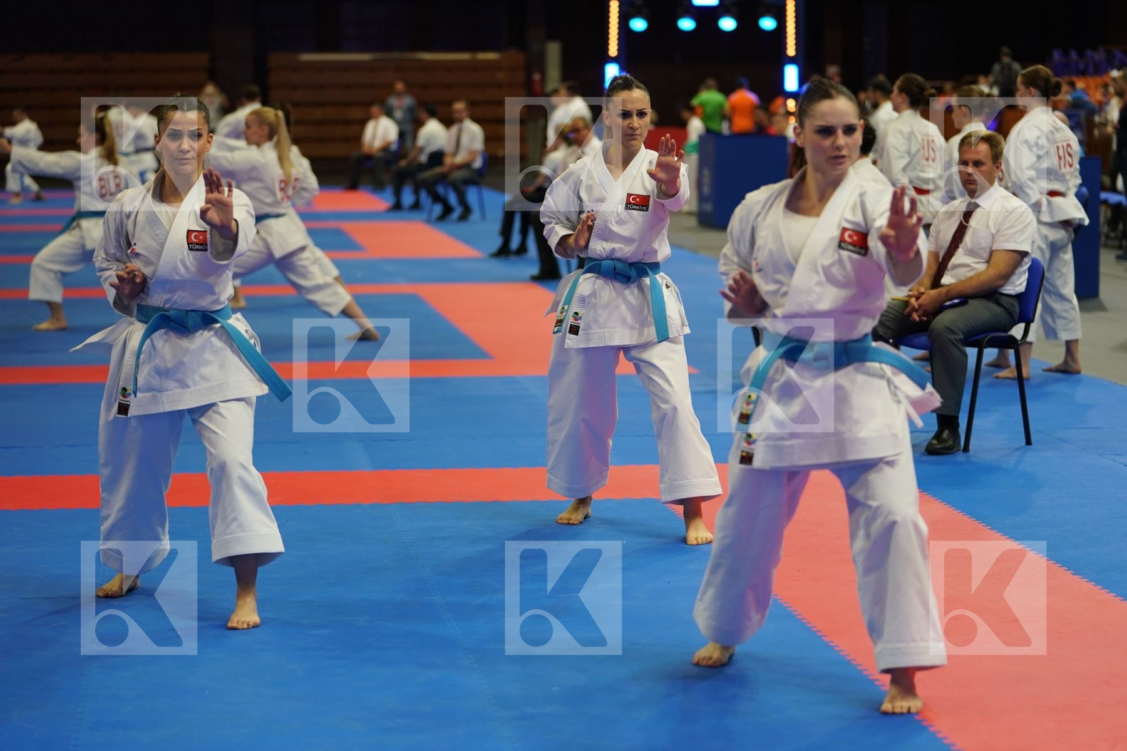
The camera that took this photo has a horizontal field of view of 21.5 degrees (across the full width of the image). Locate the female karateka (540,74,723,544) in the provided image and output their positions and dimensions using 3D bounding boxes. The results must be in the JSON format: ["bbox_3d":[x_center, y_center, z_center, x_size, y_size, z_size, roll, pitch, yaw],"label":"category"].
[{"bbox_3d":[0.245,-0.251,10.250,0.630,1.560,0.920,0,5,5],"label":"female karateka"}]

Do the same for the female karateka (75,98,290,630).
[{"bbox_3d":[-1.122,-0.067,8.740,0.620,1.510,0.840,-1,5,-2],"label":"female karateka"}]

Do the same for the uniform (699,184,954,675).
[{"bbox_3d":[0.655,0.102,7.580,0.640,1.250,0.850,0,5,7],"label":"uniform"}]

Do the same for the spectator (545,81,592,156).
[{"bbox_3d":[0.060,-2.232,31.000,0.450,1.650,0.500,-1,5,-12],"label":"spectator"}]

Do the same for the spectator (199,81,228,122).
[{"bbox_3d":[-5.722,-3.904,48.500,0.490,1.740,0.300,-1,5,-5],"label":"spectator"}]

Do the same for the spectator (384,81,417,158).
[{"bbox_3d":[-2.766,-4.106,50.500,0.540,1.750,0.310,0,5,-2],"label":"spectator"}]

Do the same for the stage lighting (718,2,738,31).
[{"bbox_3d":[2.402,-5.250,43.500,0.310,0.420,0.290,0,5,2],"label":"stage lighting"}]

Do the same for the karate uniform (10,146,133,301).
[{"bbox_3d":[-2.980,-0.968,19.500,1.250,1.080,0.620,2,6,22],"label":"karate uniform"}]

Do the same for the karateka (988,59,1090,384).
[{"bbox_3d":[2.550,-0.834,15.950,0.420,1.650,0.500,3,6,35],"label":"karateka"}]

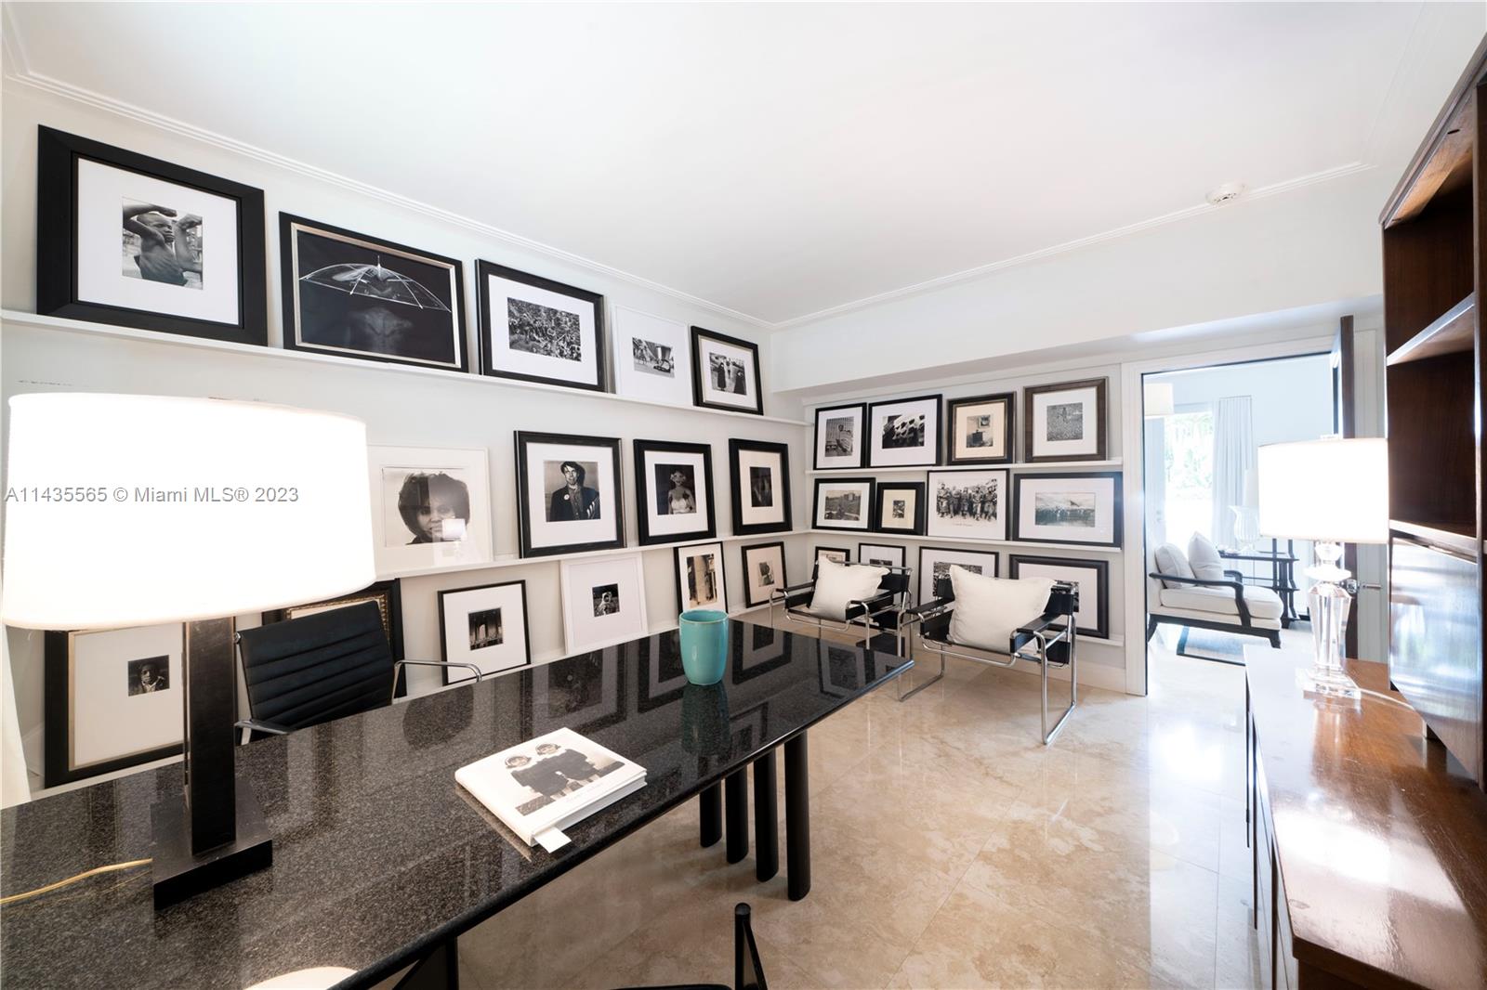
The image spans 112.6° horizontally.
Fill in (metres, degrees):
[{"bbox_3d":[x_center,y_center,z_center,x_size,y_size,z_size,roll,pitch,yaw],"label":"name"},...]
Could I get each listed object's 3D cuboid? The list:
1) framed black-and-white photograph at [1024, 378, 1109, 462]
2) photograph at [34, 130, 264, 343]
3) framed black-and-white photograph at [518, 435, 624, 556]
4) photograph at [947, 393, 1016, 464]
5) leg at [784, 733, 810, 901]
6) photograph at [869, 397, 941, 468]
[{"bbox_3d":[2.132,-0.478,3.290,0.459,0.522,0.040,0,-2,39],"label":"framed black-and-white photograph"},{"bbox_3d":[-2.230,-0.949,1.910,0.568,0.678,0.045,-2,-5,-44],"label":"photograph"},{"bbox_3d":[-1.040,-0.005,3.057,0.662,0.725,0.050,-2,-2,-44],"label":"framed black-and-white photograph"},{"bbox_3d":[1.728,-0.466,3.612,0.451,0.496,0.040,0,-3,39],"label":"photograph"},{"bbox_3d":[0.178,0.958,1.639,0.095,0.720,0.057,-2,1,-44],"label":"leg"},{"bbox_3d":[1.302,-0.494,4.000,0.604,0.556,0.035,0,-2,41],"label":"photograph"}]

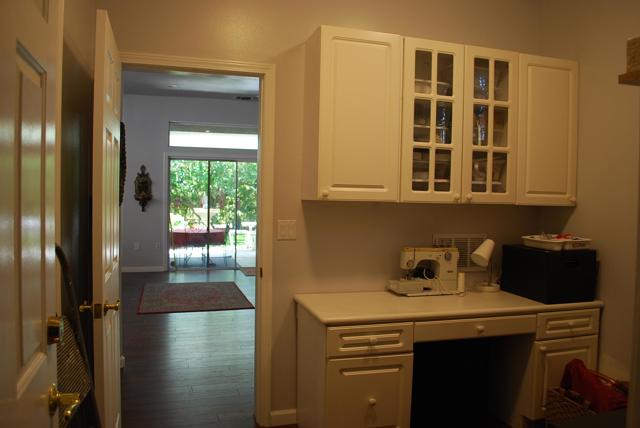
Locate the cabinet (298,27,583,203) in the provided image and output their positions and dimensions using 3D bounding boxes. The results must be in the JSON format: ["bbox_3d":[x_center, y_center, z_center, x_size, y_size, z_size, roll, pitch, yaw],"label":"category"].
[{"bbox_3d":[0.771,-0.519,2.888,1.723,0.909,0.314,0,2,-17],"label":"cabinet"}]

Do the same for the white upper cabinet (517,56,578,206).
[{"bbox_3d":[1.397,-0.506,2.947,0.470,0.909,0.027,0,2,-17],"label":"white upper cabinet"}]

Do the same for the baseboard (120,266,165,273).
[{"bbox_3d":[-3.150,0.984,8.506,0.738,0.094,0.020,0,2,-18],"label":"baseboard"}]

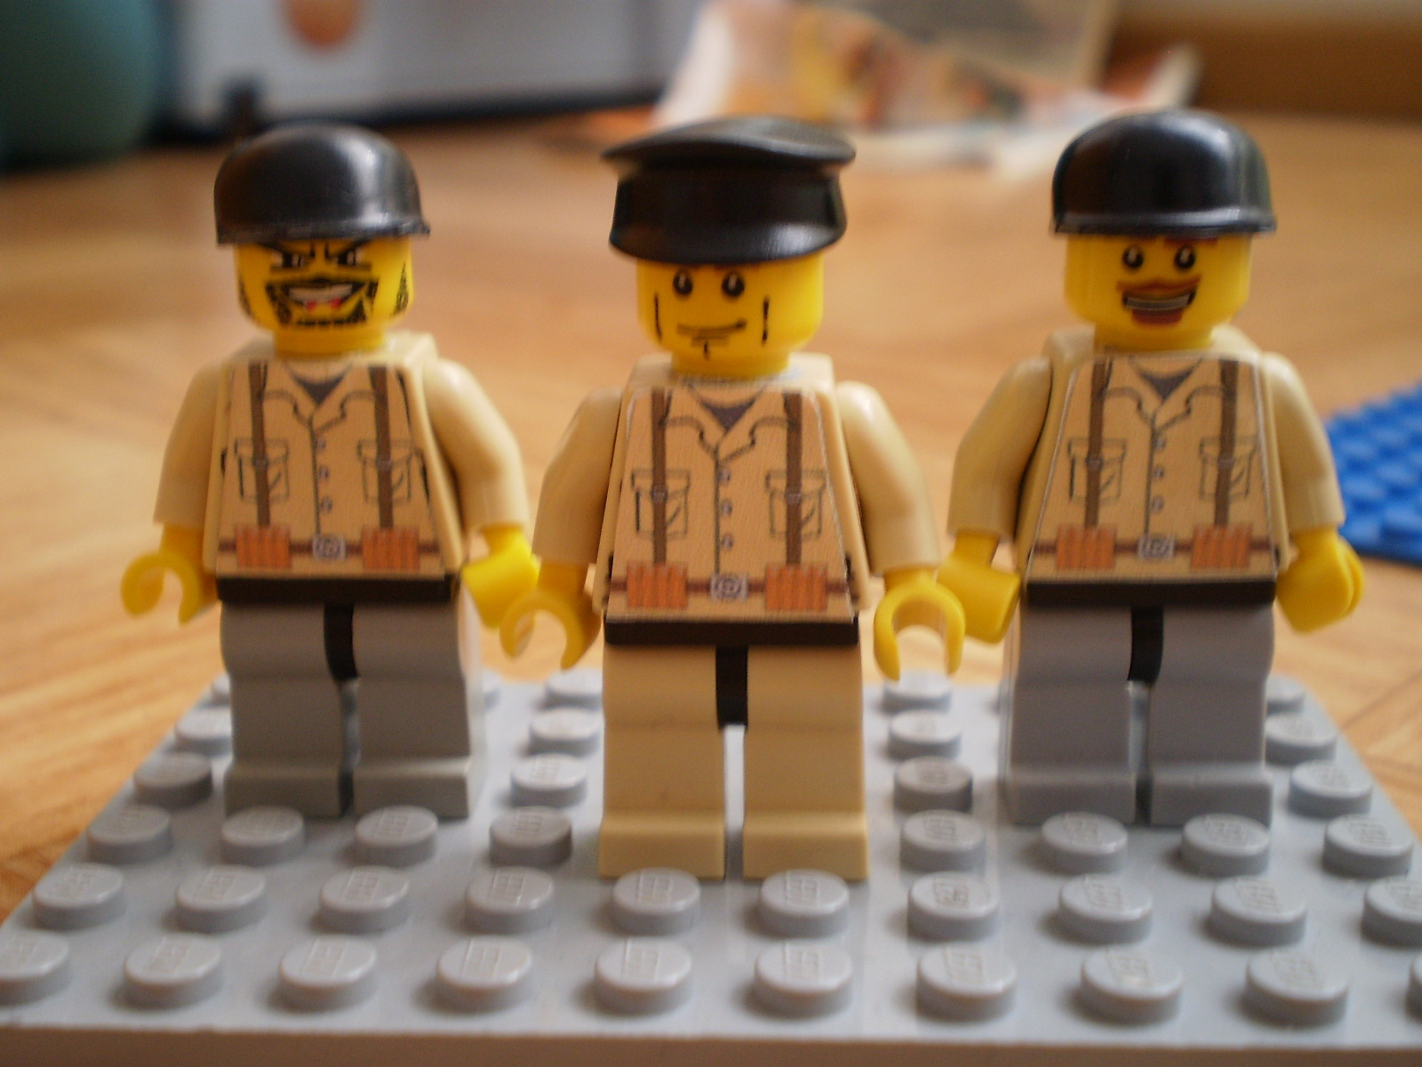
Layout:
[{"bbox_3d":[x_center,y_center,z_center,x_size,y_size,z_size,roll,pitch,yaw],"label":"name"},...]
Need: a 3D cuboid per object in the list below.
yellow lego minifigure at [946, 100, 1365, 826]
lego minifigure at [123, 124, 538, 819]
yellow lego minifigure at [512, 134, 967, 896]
[{"bbox_3d":[0.025,-0.003,0.102,0.024,0.042,0.015,0,15,3],"label":"yellow lego minifigure"},{"bbox_3d":[-0.022,-0.003,0.104,0.024,0.042,0.015,0,15,3],"label":"lego minifigure"},{"bbox_3d":[0.001,-0.001,0.095,0.024,0.042,0.015,0,15,3],"label":"yellow lego minifigure"}]

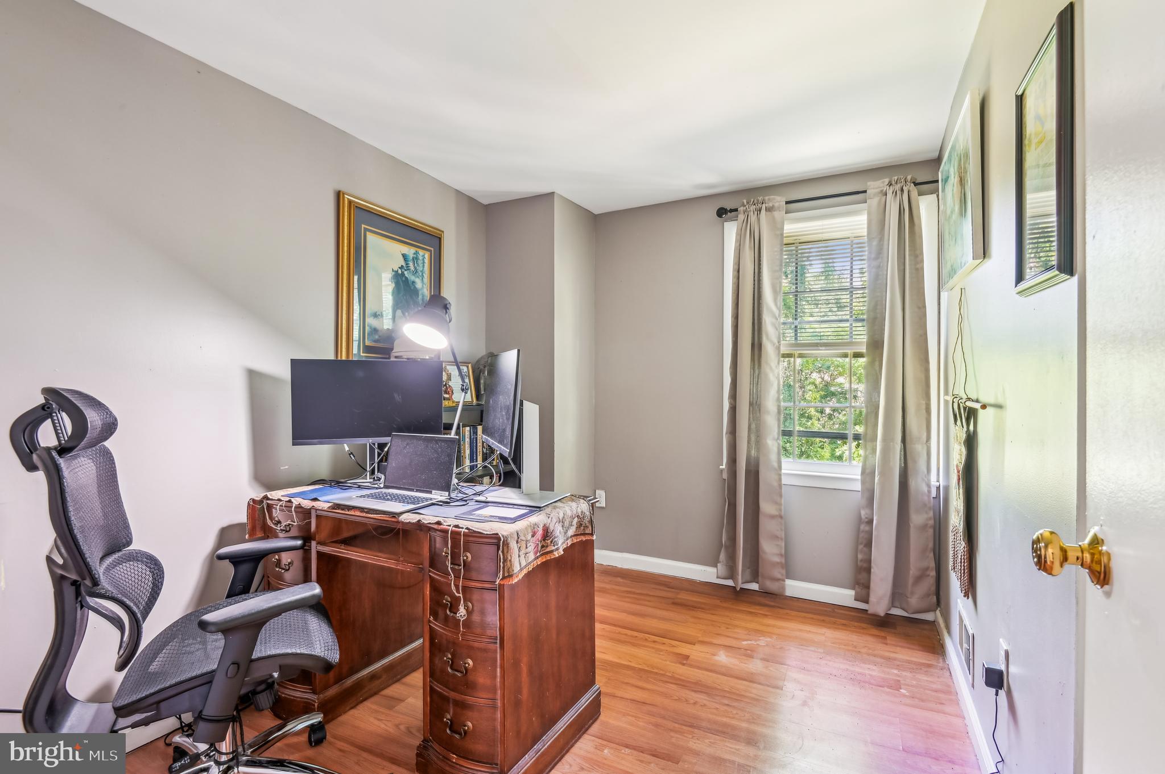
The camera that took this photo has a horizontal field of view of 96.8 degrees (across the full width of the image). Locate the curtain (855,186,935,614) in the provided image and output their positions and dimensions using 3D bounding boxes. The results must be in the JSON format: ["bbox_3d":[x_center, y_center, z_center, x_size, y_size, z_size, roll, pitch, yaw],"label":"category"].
[{"bbox_3d":[1.649,0.059,2.729,0.360,2.280,0.110,0,0,26],"label":"curtain"}]

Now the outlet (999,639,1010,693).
[{"bbox_3d":[1.115,0.736,1.368,0.008,0.115,0.070,0,0,29],"label":"outlet"}]

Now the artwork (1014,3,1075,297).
[{"bbox_3d":[0.947,-0.450,1.074,0.025,0.490,0.330,0,0,29],"label":"artwork"}]

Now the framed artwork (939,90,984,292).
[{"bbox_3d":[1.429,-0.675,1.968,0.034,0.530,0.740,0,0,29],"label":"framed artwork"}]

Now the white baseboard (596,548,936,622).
[{"bbox_3d":[0.967,1.181,3.133,1.960,0.100,0.016,0,0,26],"label":"white baseboard"}]

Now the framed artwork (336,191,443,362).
[{"bbox_3d":[-0.975,-0.474,2.708,0.032,0.880,0.675,0,0,28],"label":"framed artwork"}]

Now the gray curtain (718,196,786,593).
[{"bbox_3d":[0.994,0.046,3.045,0.370,2.270,0.110,0,0,26],"label":"gray curtain"}]

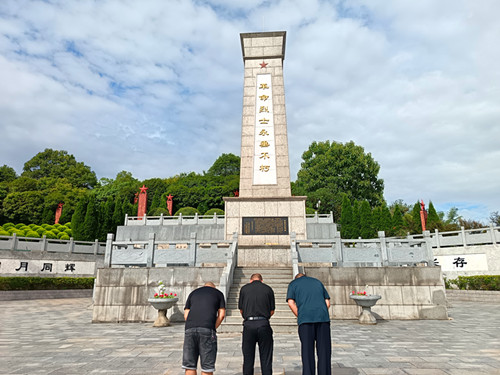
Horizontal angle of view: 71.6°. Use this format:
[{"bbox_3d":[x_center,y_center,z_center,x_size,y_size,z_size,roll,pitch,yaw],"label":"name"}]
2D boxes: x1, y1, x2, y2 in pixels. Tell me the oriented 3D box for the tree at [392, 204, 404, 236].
[{"bbox_3d":[12.200,2.940,28.880,1.150,3.100,1.150,0,-14,0],"label":"tree"}]

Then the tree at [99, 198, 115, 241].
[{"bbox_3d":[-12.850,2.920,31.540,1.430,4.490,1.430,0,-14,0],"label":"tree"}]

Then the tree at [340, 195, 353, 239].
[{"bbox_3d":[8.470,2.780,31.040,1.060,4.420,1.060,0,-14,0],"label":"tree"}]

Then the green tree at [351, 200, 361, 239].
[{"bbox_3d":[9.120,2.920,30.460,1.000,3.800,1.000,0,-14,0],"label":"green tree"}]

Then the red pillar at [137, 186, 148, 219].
[{"bbox_3d":[-10.220,1.500,33.430,0.800,3.590,0.550,0,-14,-3],"label":"red pillar"}]

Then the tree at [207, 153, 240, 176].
[{"bbox_3d":[-3.491,-1.779,59.473,8.000,7.500,8.000,-1,-14,3],"label":"tree"}]

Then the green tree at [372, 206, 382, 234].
[{"bbox_3d":[10.500,3.141,28.549,1.000,3.200,1.000,-1,-14,3],"label":"green tree"}]

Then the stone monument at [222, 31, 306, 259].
[{"bbox_3d":[0.653,-2.250,19.411,3.950,13.250,3.900,-1,-14,3],"label":"stone monument"}]

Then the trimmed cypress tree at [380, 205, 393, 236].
[{"bbox_3d":[11.410,2.900,29.400,1.000,3.330,1.000,0,-14,0],"label":"trimmed cypress tree"}]

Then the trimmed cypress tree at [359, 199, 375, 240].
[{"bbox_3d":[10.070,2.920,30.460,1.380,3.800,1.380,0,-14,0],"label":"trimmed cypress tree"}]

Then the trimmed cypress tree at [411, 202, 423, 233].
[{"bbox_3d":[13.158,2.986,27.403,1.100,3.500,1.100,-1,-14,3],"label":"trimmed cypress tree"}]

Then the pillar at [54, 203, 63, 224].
[{"bbox_3d":[-20.894,3.049,37.592,0.750,2.900,0.550,3,-14,-12],"label":"pillar"}]

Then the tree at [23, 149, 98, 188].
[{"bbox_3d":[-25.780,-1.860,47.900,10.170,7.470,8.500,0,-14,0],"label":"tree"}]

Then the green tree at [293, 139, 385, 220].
[{"bbox_3d":[10.698,-0.203,43.820,10.200,11.000,9.800,-1,-14,3],"label":"green tree"}]

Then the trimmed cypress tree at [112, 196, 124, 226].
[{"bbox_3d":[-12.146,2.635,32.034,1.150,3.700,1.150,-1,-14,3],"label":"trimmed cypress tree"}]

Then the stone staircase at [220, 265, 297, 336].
[{"bbox_3d":[0.295,3.581,11.580,2.250,1.850,3.500,-1,-14,3],"label":"stone staircase"}]

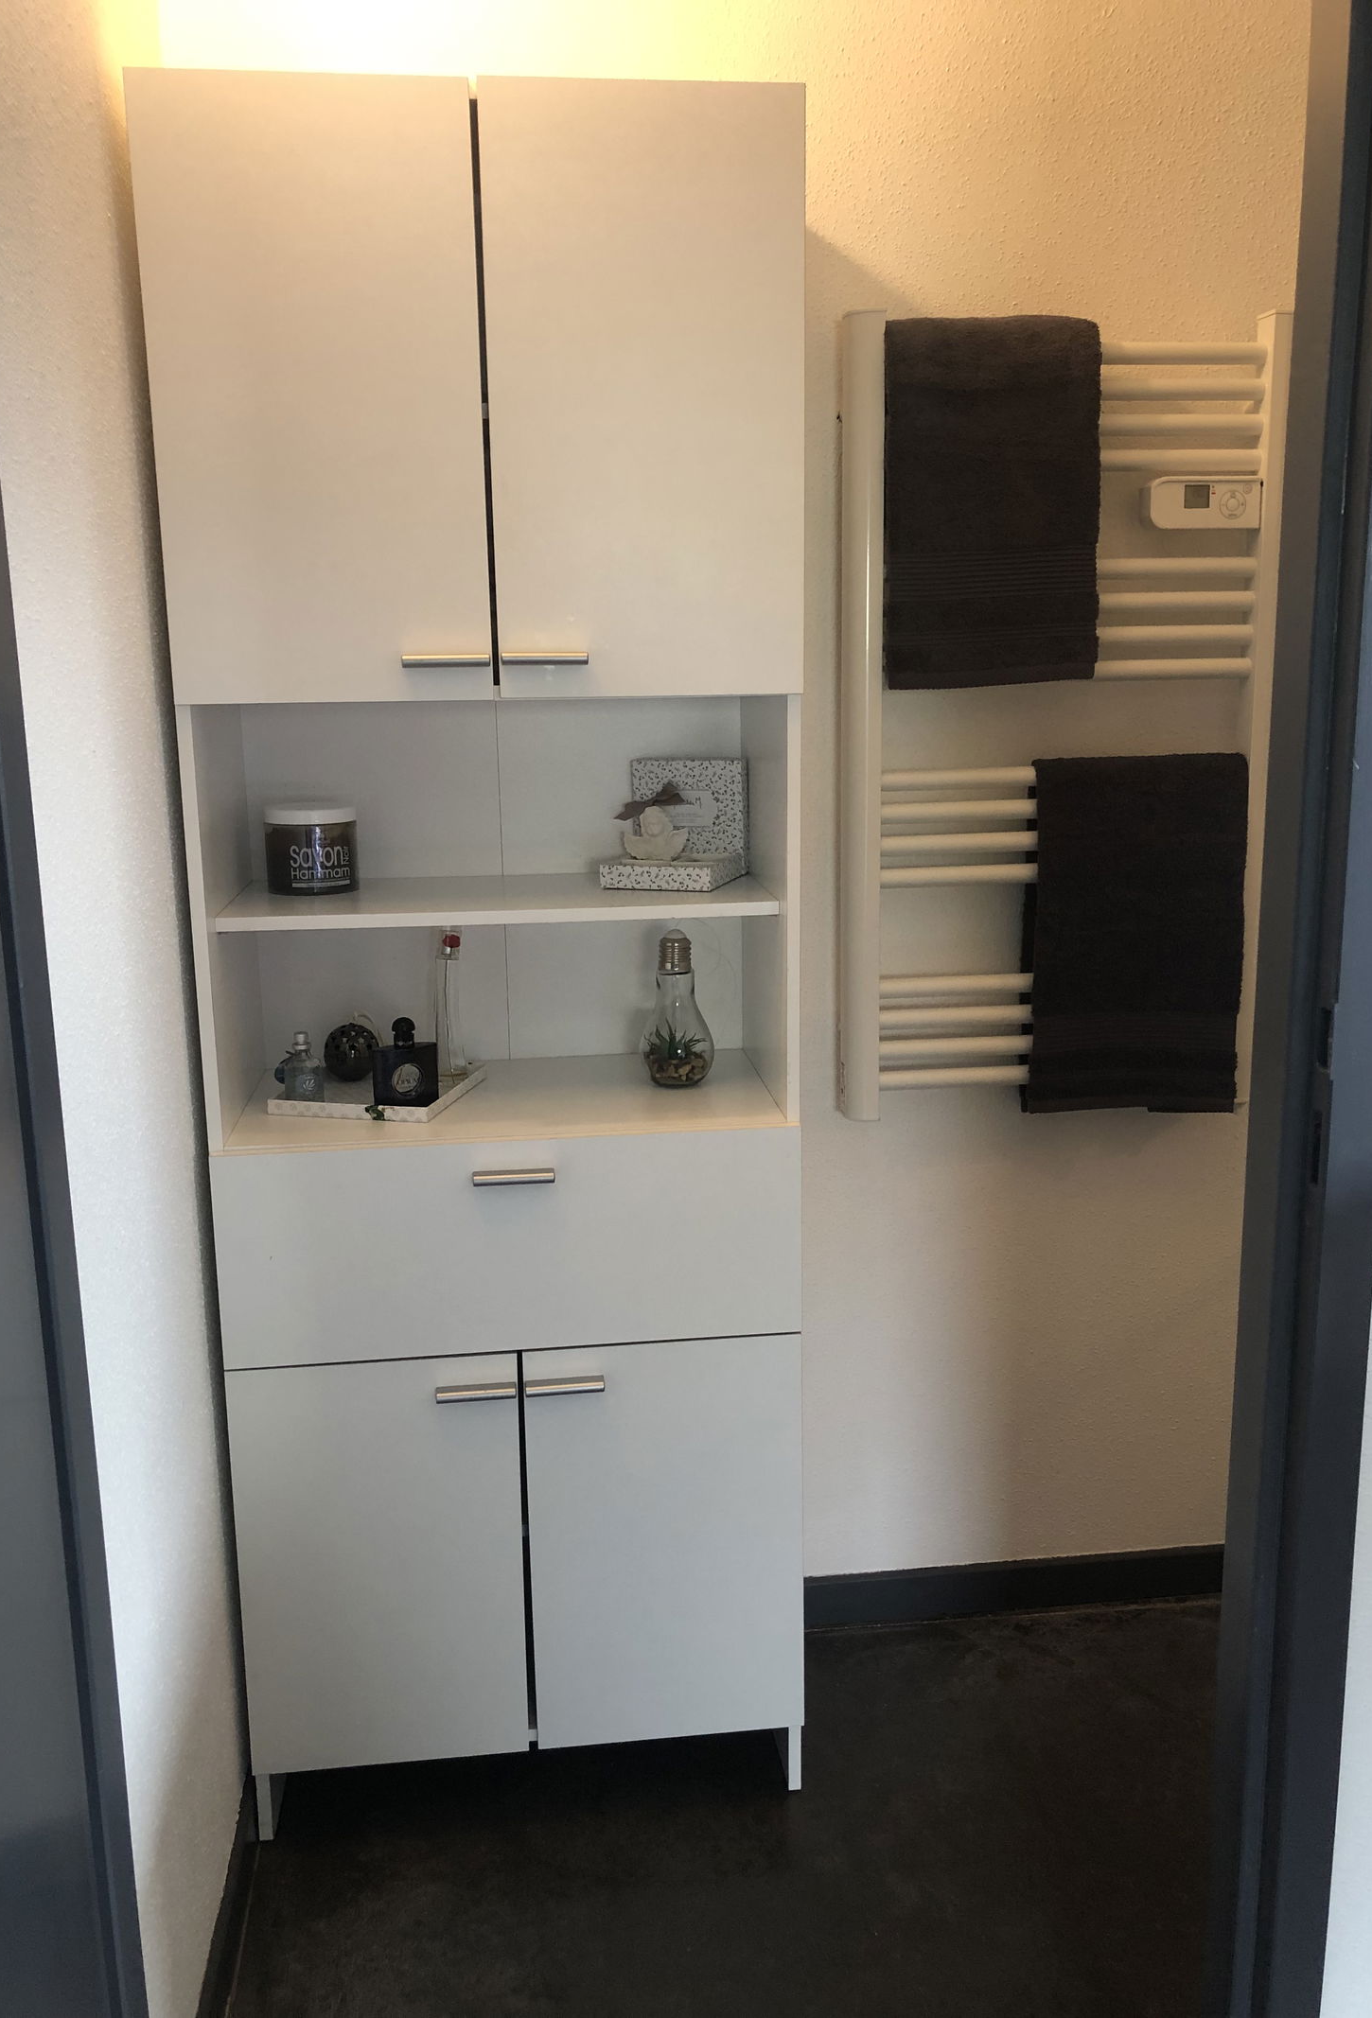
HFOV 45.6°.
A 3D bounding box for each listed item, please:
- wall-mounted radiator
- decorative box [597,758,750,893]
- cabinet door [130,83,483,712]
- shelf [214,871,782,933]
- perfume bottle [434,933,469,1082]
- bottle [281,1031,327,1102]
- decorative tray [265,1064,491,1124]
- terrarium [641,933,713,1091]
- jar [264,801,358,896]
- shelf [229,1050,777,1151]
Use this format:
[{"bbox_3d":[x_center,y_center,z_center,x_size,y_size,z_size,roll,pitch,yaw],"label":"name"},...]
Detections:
[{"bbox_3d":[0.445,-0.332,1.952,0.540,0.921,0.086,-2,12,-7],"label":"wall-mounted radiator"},{"bbox_3d":[-0.014,-0.215,1.877,0.135,0.137,0.172,2,12,14],"label":"decorative box"},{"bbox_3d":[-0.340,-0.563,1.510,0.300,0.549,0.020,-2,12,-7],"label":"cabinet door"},{"bbox_3d":[-0.205,-0.123,1.821,0.581,0.016,0.275,-2,12,-7],"label":"shelf"},{"bbox_3d":[-0.270,-0.009,1.877,0.040,0.187,0.035,0,12,1],"label":"perfume bottle"},{"bbox_3d":[-0.423,0.064,1.801,0.046,0.079,0.042,-5,13,-21],"label":"bottle"},{"bbox_3d":[-0.344,0.090,1.843,0.188,0.017,0.192,2,12,13],"label":"decorative tray"},{"bbox_3d":[-0.011,-0.002,1.873,0.085,0.175,0.085,-2,12,-7],"label":"terrarium"},{"bbox_3d":[-0.423,-0.182,1.847,0.099,0.097,0.099,-5,13,-18],"label":"jar"},{"bbox_3d":[-0.199,0.104,1.841,0.586,0.017,0.331,-2,12,-7],"label":"shelf"}]

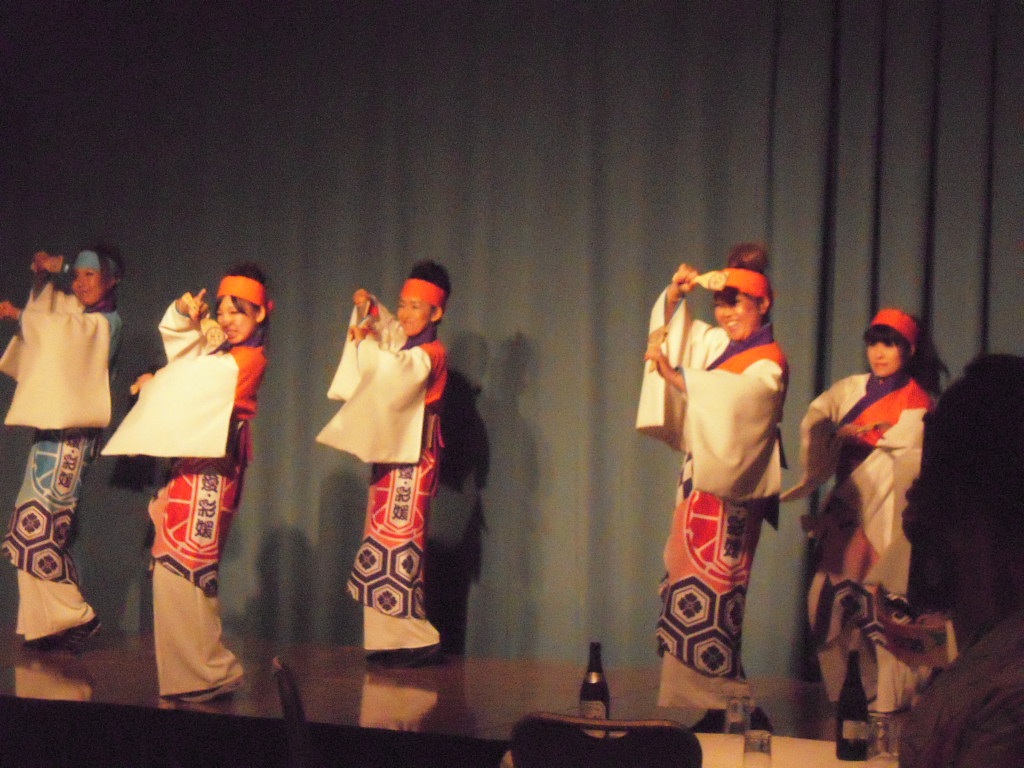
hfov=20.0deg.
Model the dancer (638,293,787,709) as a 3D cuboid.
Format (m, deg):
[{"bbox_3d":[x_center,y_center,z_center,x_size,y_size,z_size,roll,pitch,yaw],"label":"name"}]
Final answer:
[{"bbox_3d":[0.688,0.371,9.900,0.450,1.570,0.460,-1,3,-41],"label":"dancer"}]

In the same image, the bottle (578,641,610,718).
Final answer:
[{"bbox_3d":[0.213,0.802,7.450,0.074,0.275,0.074,3,3,18],"label":"bottle"}]

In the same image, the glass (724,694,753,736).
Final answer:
[{"bbox_3d":[0.585,0.860,7.500,0.066,0.112,0.066,2,3,0],"label":"glass"}]

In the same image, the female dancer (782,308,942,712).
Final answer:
[{"bbox_3d":[1.269,0.458,10.500,0.560,1.460,0.440,3,3,27],"label":"female dancer"}]

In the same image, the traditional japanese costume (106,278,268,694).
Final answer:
[{"bbox_3d":[-1.144,0.355,10.250,0.500,1.520,0.500,0,3,-35],"label":"traditional japanese costume"}]

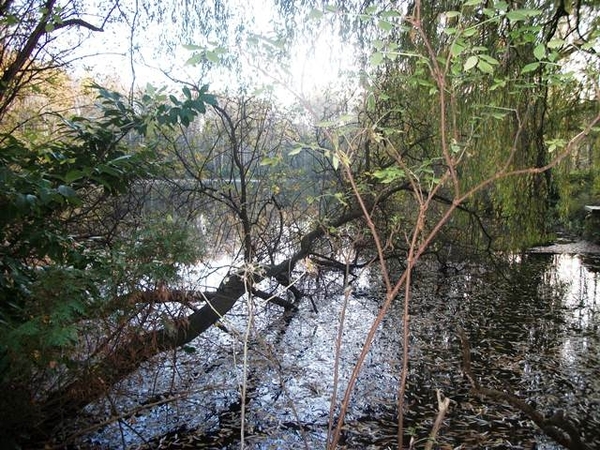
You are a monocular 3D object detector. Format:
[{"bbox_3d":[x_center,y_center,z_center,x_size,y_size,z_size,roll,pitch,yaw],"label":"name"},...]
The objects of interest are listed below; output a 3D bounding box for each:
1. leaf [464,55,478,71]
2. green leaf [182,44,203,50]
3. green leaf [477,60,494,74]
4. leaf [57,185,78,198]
[{"bbox_3d":[0.603,-0.570,1.950,0.037,0.066,0.014,35,-20,28],"label":"leaf"},{"bbox_3d":[-0.397,-0.656,2.050,0.078,0.014,0.038,7,-14,-12],"label":"green leaf"},{"bbox_3d":[0.653,-0.554,1.950,0.068,0.014,0.037,35,57,15],"label":"green leaf"},{"bbox_3d":[-1.010,-0.145,2.400,0.090,0.016,0.046,21,42,18],"label":"leaf"}]

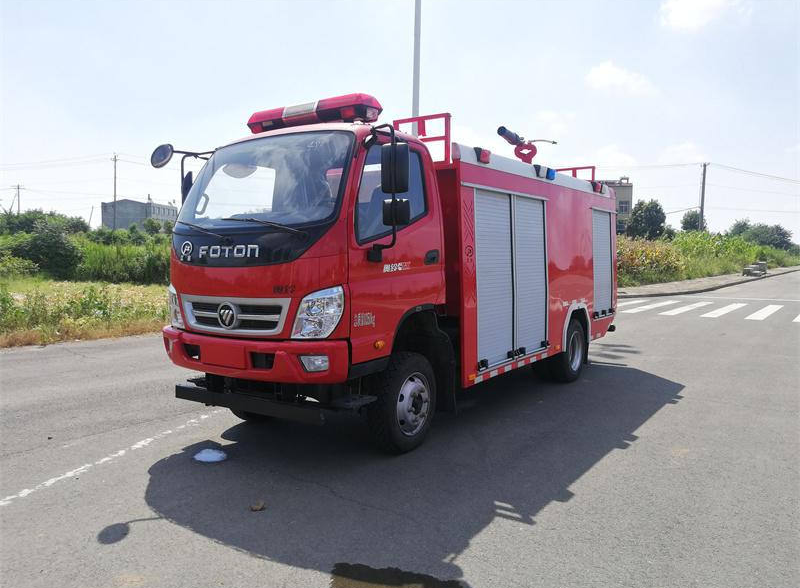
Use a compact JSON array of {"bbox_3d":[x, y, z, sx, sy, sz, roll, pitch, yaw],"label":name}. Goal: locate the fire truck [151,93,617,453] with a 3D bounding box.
[{"bbox_3d":[0.486,-0.281,6.848,2.250,2.840,6.000,2,4,35],"label":"fire truck"}]

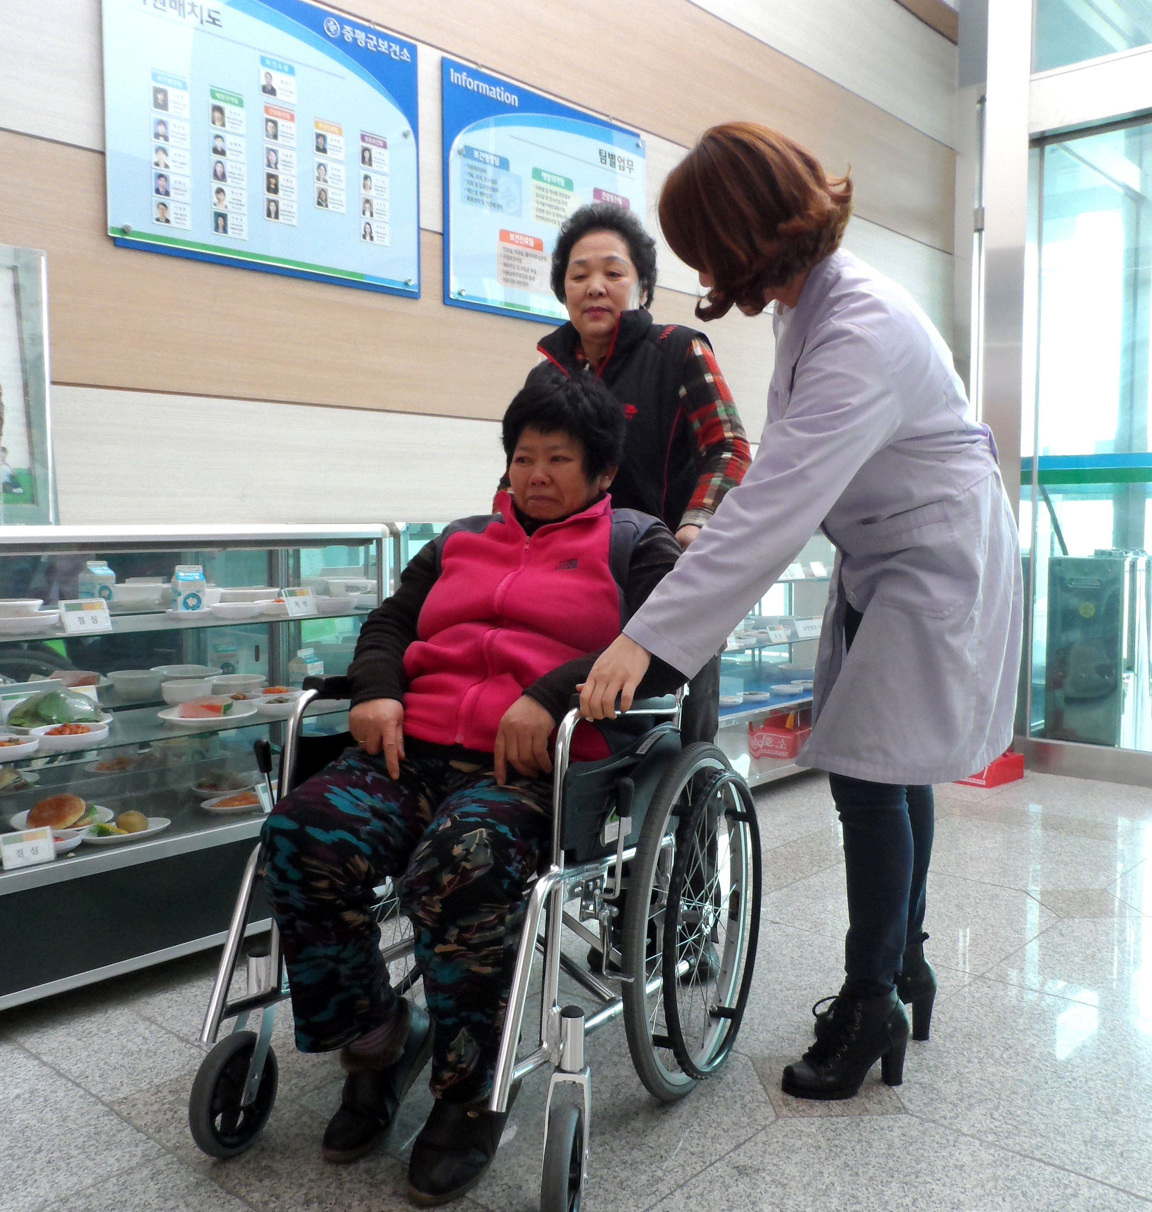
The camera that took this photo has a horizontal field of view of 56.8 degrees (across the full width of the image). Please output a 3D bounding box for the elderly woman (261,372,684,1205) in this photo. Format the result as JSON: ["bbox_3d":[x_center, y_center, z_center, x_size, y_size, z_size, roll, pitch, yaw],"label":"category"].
[{"bbox_3d":[-0.124,0.215,1.713,0.540,1.220,0.620,1,5,25],"label":"elderly woman"}]

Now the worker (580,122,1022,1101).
[{"bbox_3d":[0.401,-0.005,1.820,0.780,1.635,0.510,-2,4,-15],"label":"worker"}]

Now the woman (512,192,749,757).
[{"bbox_3d":[0.121,-0.012,2.175,0.520,1.600,0.460,1,5,22],"label":"woman"}]

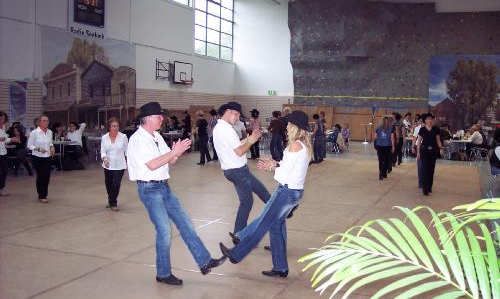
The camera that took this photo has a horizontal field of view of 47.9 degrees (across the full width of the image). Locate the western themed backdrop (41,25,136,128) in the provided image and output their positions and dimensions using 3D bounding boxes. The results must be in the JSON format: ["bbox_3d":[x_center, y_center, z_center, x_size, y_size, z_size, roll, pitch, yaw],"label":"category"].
[{"bbox_3d":[-6.298,-2.474,22.894,0.080,4.250,6.050,3,4,22],"label":"western themed backdrop"}]

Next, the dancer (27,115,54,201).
[{"bbox_3d":[-3.738,0.153,10.100,0.470,1.570,0.360,0,4,-23],"label":"dancer"}]

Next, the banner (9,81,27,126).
[{"bbox_3d":[-7.858,-1.421,19.106,0.060,1.750,0.780,3,4,22],"label":"banner"}]

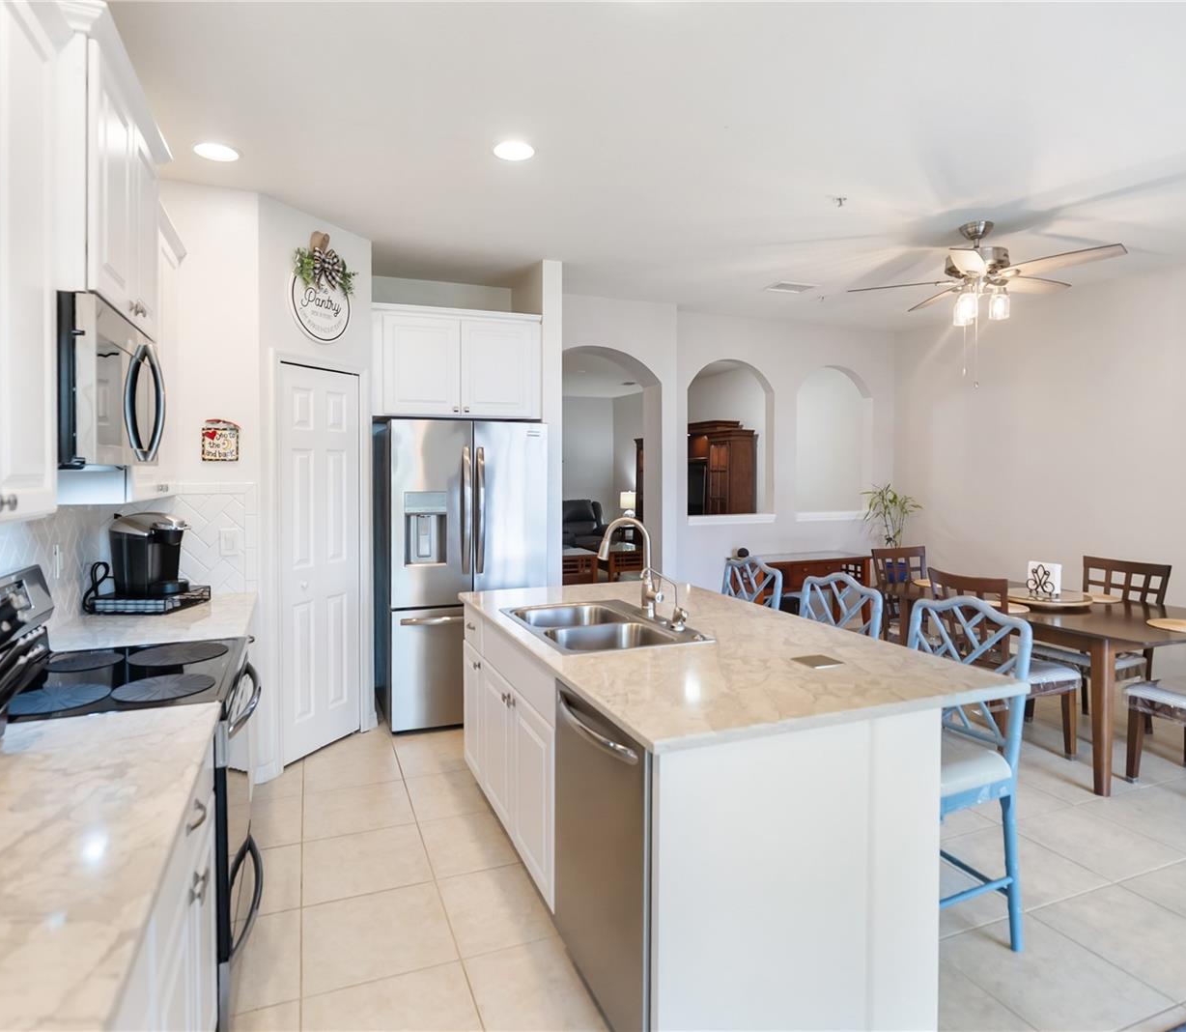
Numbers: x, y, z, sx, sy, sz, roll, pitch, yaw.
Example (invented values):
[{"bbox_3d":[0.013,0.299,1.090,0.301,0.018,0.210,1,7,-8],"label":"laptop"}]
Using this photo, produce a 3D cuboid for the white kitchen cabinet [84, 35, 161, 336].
[{"bbox_3d":[-1.459,-0.812,1.794,0.420,0.605,0.770,-1,3,-22],"label":"white kitchen cabinet"}]

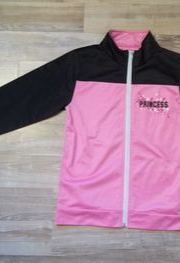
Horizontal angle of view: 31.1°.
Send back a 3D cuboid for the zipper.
[{"bbox_3d":[0.111,0.013,0.931,0.016,0.010,0.509,2,83,0],"label":"zipper"}]

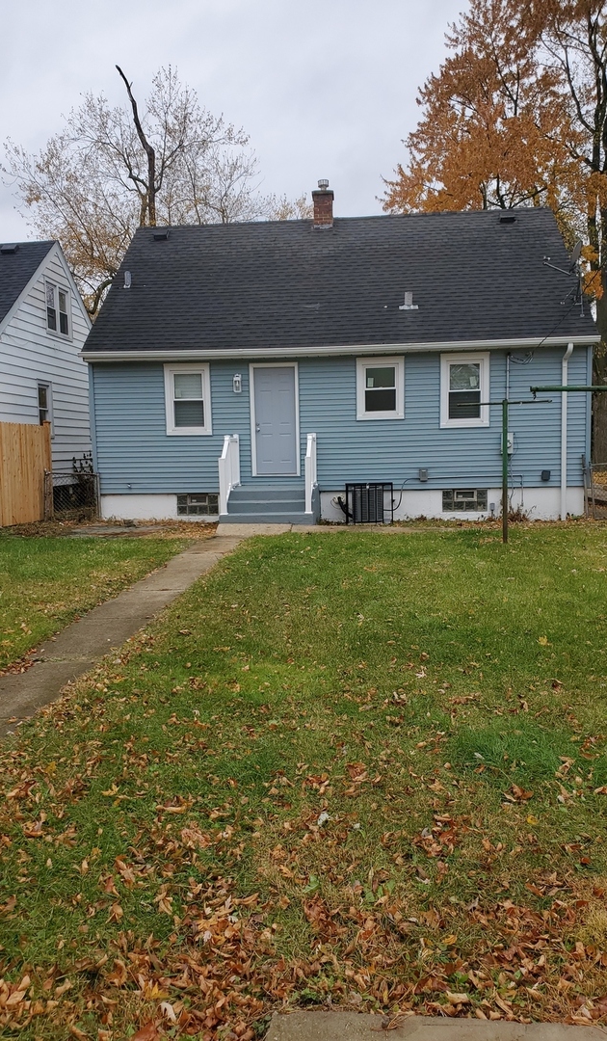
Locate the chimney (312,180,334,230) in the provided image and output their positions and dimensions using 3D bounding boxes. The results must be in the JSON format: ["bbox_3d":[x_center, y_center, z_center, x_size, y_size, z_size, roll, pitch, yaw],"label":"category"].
[{"bbox_3d":[0.456,-7.116,17.661,0.470,1.100,0.470,-1,7,6],"label":"chimney"}]

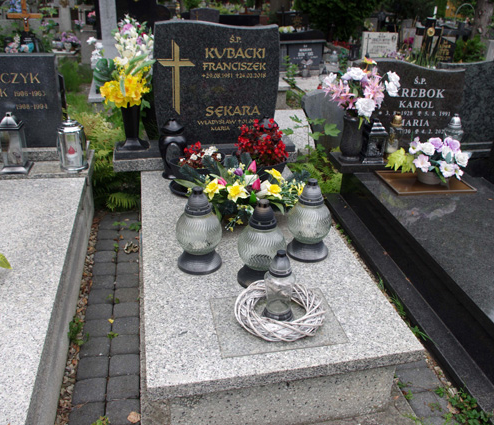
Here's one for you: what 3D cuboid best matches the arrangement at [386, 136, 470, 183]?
[{"bbox_3d":[1.045,-0.312,2.738,0.490,0.285,0.330,-4,30,-11],"label":"arrangement"}]

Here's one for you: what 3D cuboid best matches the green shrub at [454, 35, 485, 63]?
[{"bbox_3d":[2.754,-1.909,5.980,0.430,0.620,0.420,-4,30,-11],"label":"green shrub"}]

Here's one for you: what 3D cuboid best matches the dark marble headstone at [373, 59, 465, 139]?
[{"bbox_3d":[0.951,-0.673,2.970,0.730,0.530,0.080,-4,30,-11],"label":"dark marble headstone"}]

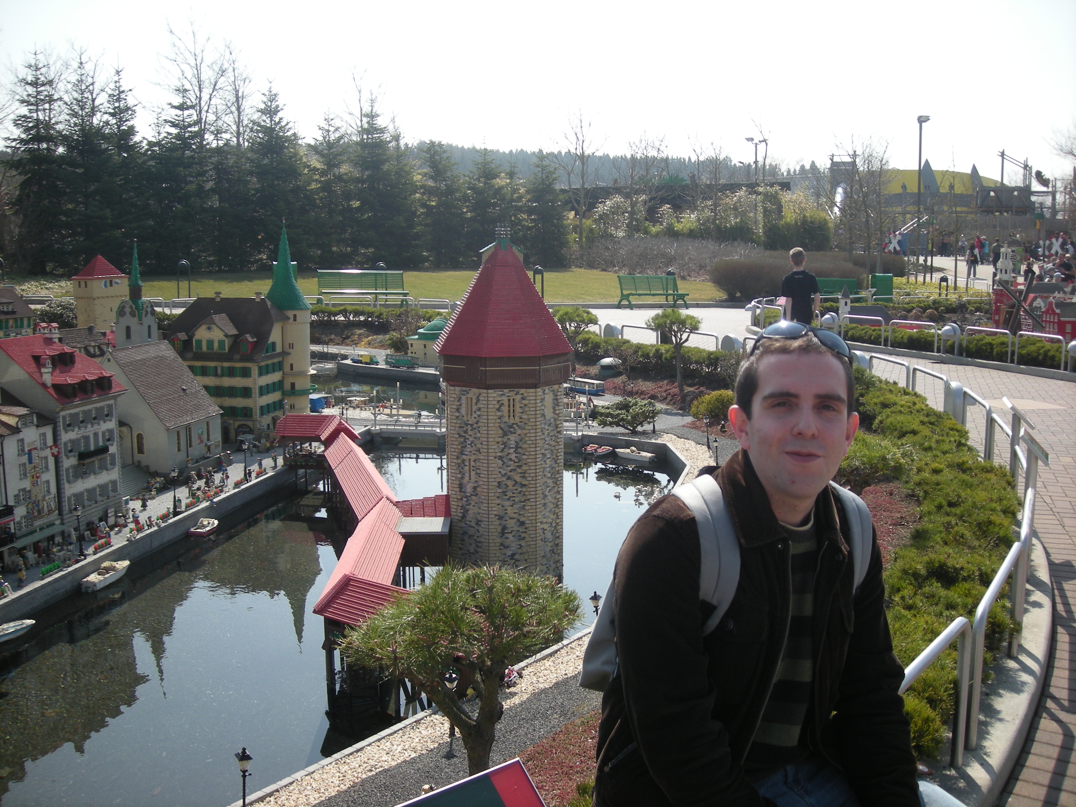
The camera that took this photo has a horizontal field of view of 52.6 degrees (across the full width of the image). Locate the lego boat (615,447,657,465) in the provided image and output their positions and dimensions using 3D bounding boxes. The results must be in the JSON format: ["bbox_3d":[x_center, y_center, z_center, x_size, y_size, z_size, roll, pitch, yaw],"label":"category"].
[{"bbox_3d":[0.803,0.426,9.161,0.360,0.095,0.120,4,10,29],"label":"lego boat"}]

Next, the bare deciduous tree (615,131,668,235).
[{"bbox_3d":[4.771,-9.814,50.003,2.400,5.086,2.300,0,8,0],"label":"bare deciduous tree"}]

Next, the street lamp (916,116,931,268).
[{"bbox_3d":[17.774,-9.656,50.131,0.700,7.022,0.360,-1,9,-5],"label":"street lamp"}]

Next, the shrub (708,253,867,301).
[{"bbox_3d":[6.001,-3.057,26.041,3.600,1.020,2.300,0,9,0],"label":"shrub"}]

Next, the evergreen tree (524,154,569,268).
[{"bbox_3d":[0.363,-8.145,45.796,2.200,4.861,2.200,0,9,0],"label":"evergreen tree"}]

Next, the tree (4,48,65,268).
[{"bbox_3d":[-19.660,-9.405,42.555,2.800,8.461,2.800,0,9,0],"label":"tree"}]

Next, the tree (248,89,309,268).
[{"bbox_3d":[-10.457,-9.109,44.124,2.700,7.221,2.700,0,9,0],"label":"tree"}]

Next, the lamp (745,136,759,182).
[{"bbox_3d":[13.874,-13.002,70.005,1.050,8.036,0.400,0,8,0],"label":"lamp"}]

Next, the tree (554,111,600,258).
[{"bbox_3d":[1.880,-9.890,50.083,2.600,6.840,2.600,0,9,0],"label":"tree"}]

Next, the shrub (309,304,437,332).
[{"bbox_3d":[-2.822,-1.469,18.690,2.250,0.411,0.800,3,9,22],"label":"shrub"}]

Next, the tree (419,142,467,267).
[{"bbox_3d":[-4.423,-9.132,50.004,2.400,5.742,2.400,0,8,0],"label":"tree"}]

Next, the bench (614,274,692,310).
[{"bbox_3d":[3.037,-2.907,28.568,1.850,0.860,0.660,-5,10,-30],"label":"bench"}]

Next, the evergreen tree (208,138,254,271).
[{"bbox_3d":[-12.474,-8.068,44.281,2.200,5.253,2.200,0,9,0],"label":"evergreen tree"}]

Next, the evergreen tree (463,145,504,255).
[{"bbox_3d":[-2.502,-9.219,51.003,2.200,5.587,2.200,0,8,0],"label":"evergreen tree"}]

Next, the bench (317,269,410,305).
[{"bbox_3d":[-3.752,-2.427,23.448,1.850,0.860,0.660,-3,9,-17],"label":"bench"}]

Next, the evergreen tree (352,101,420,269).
[{"bbox_3d":[-6.942,-10.018,49.506,3.100,7.546,3.000,0,8,0],"label":"evergreen tree"}]

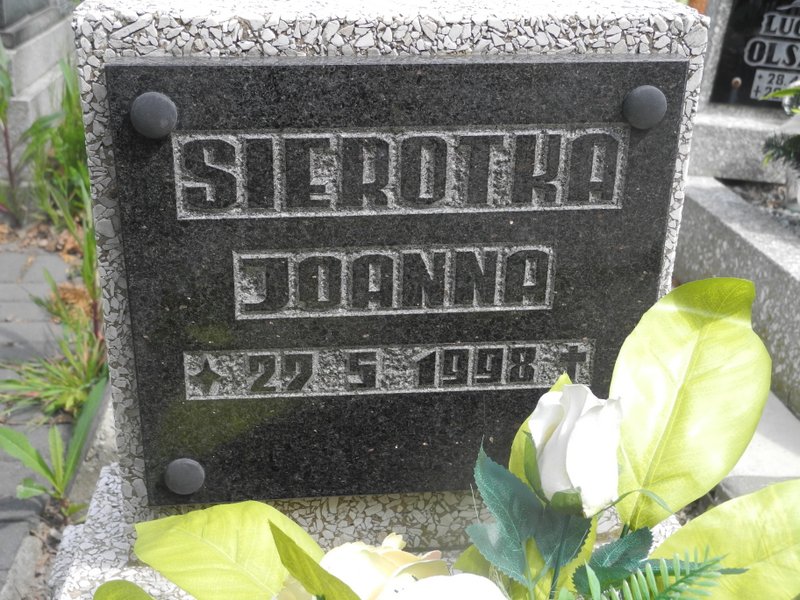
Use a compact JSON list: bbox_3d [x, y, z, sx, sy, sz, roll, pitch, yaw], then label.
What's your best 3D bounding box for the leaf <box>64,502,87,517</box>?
[{"bbox_3d":[-0.446,0.289,1.430,0.032,0.017,0.022,-1,24,-5],"label":"leaf"}]

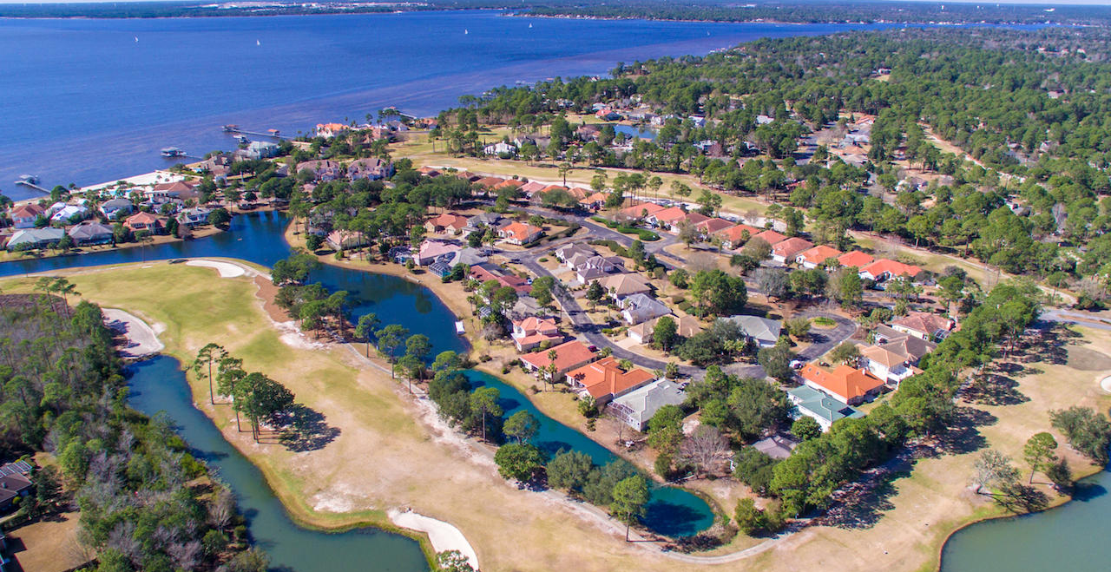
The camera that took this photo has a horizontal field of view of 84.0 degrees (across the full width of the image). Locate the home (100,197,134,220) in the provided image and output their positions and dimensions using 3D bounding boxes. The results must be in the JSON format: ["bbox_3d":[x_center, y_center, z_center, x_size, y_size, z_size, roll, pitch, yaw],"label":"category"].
[{"bbox_3d":[-240.800,-43.380,339.900,14.000,9.000,14.500,-14,28,-27],"label":"home"}]

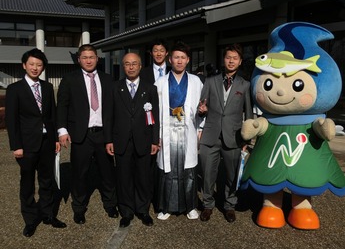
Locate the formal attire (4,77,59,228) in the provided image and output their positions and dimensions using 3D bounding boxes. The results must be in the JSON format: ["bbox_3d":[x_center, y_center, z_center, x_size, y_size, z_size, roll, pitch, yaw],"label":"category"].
[{"bbox_3d":[-1.315,0.255,3.677,0.440,1.417,0.360,-2,7,-18],"label":"formal attire"}]

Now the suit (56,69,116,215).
[{"bbox_3d":[-0.870,0.194,3.943,0.548,1.490,0.360,-1,7,-12],"label":"suit"}]

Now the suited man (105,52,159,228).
[{"bbox_3d":[-0.390,0.144,3.796,0.499,1.669,0.360,0,7,-4],"label":"suited man"}]

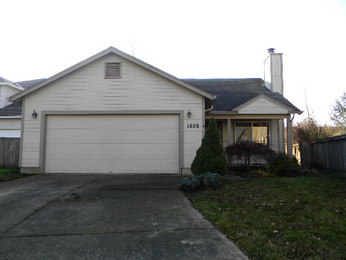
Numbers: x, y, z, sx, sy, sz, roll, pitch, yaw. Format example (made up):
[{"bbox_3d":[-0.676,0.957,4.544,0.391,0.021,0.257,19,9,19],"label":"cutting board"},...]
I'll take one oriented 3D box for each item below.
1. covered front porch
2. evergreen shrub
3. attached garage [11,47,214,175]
[{"bbox_3d":[3.553,0.539,14.205,4.400,2.550,1.950,0,-5,2],"label":"covered front porch"},{"bbox_3d":[1.202,0.567,9.320,1.250,1.940,1.220,0,-5,2],"label":"evergreen shrub"},{"bbox_3d":[-2.098,-0.483,12.990,7.400,4.560,6.200,0,-5,2],"label":"attached garage"}]

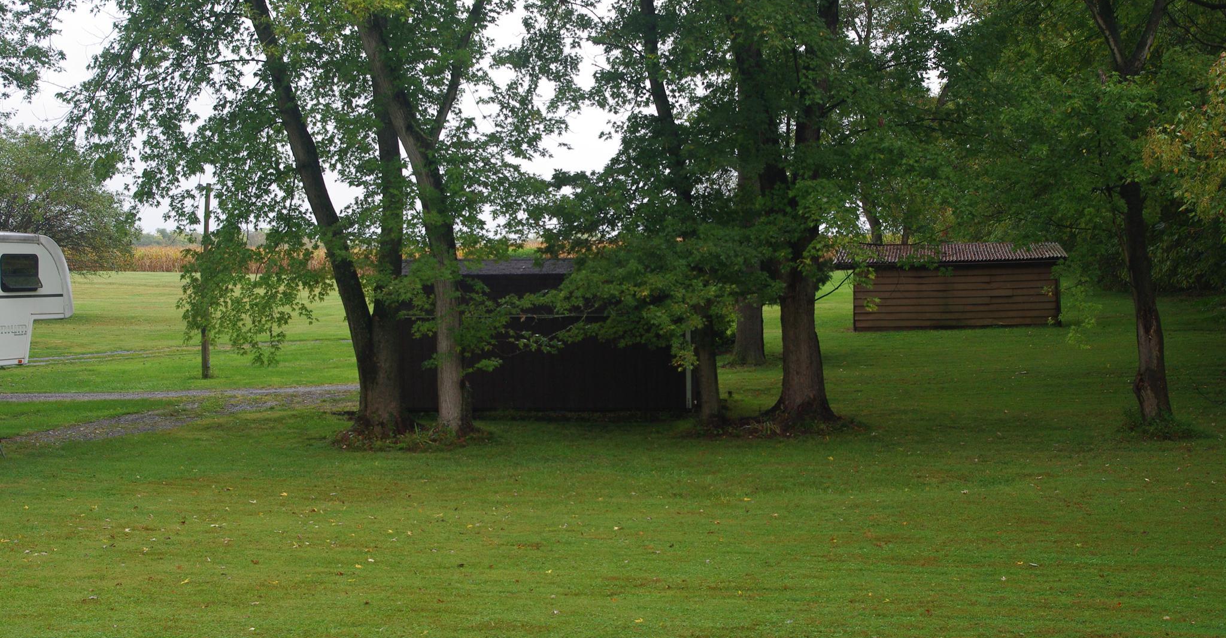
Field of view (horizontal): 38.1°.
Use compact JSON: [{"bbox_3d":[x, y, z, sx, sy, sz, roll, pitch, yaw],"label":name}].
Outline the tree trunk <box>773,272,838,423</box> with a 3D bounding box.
[{"bbox_3d":[3.564,0.525,32.900,1.120,2.900,1.050,0,3,0],"label":"tree trunk"}]

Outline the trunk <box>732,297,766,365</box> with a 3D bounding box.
[{"bbox_3d":[3.440,0.316,45.000,0.850,1.750,0.850,0,3,0],"label":"trunk"}]

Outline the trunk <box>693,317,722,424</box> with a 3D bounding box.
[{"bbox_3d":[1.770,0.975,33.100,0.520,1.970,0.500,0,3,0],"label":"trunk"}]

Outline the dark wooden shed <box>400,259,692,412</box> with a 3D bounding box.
[{"bbox_3d":[-1.300,0.243,37.436,6.100,2.950,4.300,0,3,5],"label":"dark wooden shed"}]

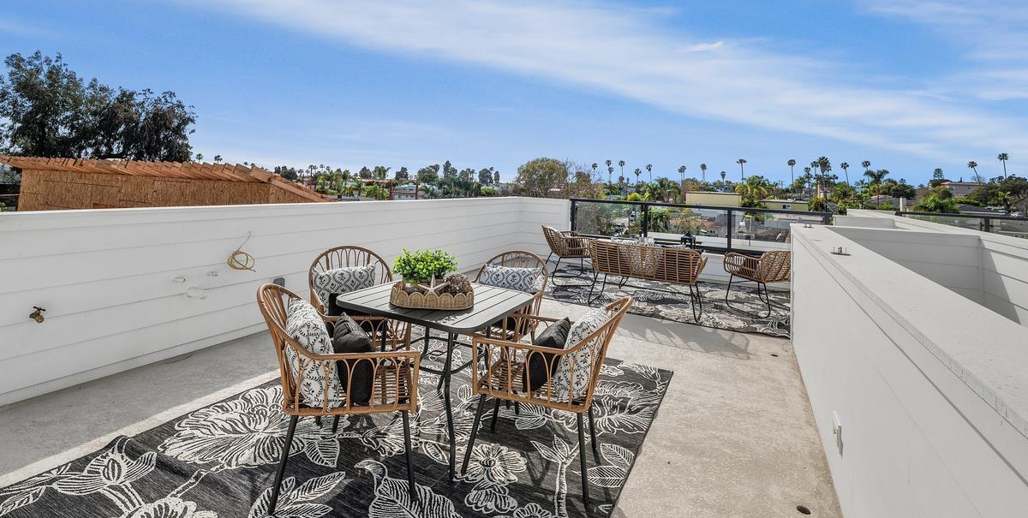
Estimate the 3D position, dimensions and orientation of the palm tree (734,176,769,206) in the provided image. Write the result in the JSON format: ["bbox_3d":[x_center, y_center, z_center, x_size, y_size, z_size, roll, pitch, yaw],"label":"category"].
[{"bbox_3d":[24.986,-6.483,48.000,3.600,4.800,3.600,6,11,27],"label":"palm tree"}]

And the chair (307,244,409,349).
[{"bbox_3d":[-1.035,0.425,3.143,0.570,0.870,0.640,-6,12,-37],"label":"chair"}]

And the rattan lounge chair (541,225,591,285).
[{"bbox_3d":[0.773,-0.047,6.583,0.660,0.760,0.660,1,9,0],"label":"rattan lounge chair"}]

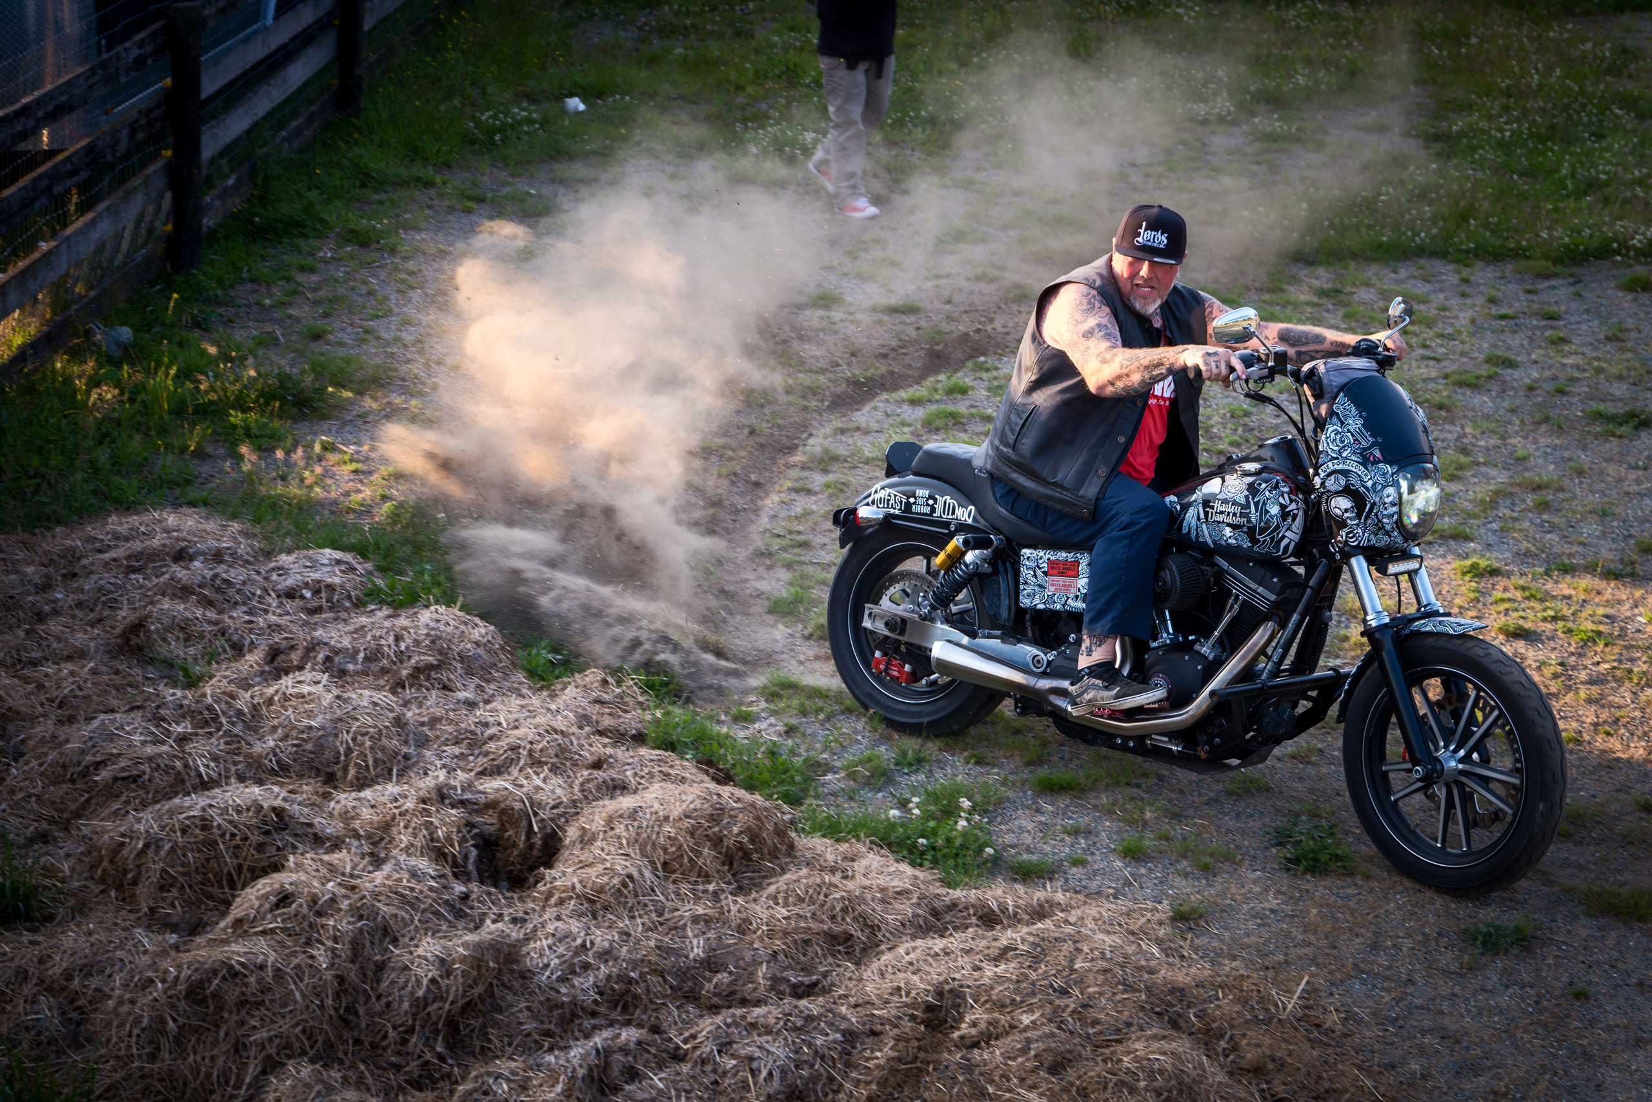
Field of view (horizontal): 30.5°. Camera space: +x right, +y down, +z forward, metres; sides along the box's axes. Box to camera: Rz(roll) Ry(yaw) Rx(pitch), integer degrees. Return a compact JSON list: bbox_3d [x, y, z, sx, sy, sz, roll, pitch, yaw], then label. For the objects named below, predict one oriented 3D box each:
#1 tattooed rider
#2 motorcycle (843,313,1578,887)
[{"bbox_3d":[0.893,-0.255,8.155,1.030,1.360,0.880,16,19,37],"label":"tattooed rider"},{"bbox_3d":[0.984,-0.004,8.156,2.290,1.430,0.900,15,16,33],"label":"motorcycle"}]

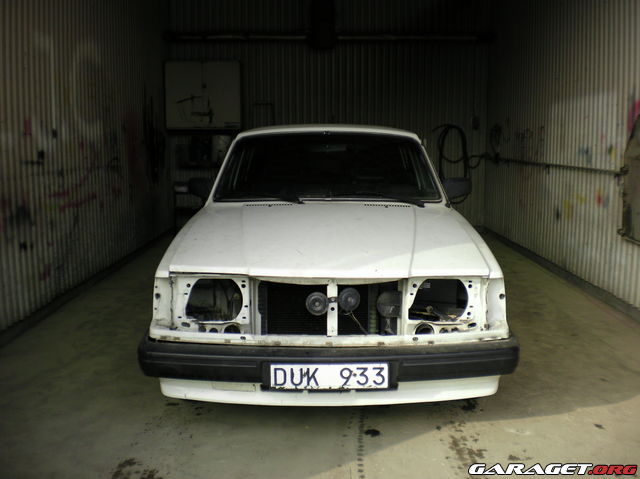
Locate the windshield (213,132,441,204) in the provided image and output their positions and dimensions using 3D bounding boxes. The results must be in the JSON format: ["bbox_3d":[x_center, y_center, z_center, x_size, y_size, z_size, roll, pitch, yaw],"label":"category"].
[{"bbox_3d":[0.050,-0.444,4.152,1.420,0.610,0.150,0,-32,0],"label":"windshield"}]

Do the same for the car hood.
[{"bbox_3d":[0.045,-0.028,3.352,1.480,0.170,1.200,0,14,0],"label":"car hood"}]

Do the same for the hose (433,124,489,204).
[{"bbox_3d":[1.956,-1.044,9.000,0.780,1.120,0.150,0,9,0],"label":"hose"}]

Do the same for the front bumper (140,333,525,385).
[{"bbox_3d":[0.039,0.495,2.833,1.680,0.160,0.420,0,9,0],"label":"front bumper"}]

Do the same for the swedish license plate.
[{"bbox_3d":[0.040,0.554,2.625,0.480,0.110,0.020,0,9,0],"label":"swedish license plate"}]

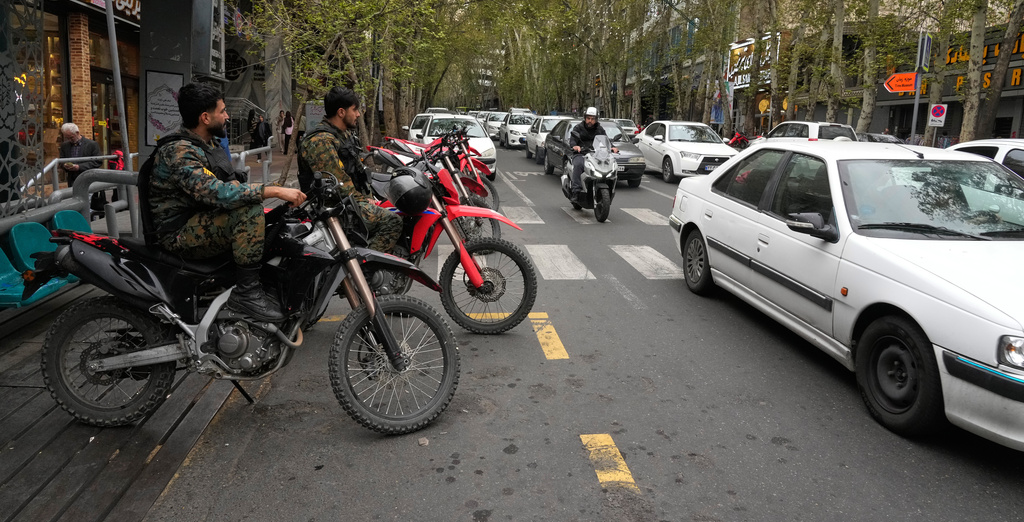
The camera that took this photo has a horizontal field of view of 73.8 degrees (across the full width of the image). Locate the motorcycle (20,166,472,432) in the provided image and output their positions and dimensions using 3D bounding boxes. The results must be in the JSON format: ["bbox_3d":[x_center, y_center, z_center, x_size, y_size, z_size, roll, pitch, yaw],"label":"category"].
[{"bbox_3d":[-1.329,0.235,3.368,2.190,1.220,0.820,0,6,1],"label":"motorcycle"}]

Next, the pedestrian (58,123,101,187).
[{"bbox_3d":[-5.171,-0.811,8.246,0.520,1.680,0.420,1,10,-2],"label":"pedestrian"}]

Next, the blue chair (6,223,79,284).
[{"bbox_3d":[-3.120,-0.060,4.760,0.460,0.400,0.450,0,11,-6],"label":"blue chair"}]

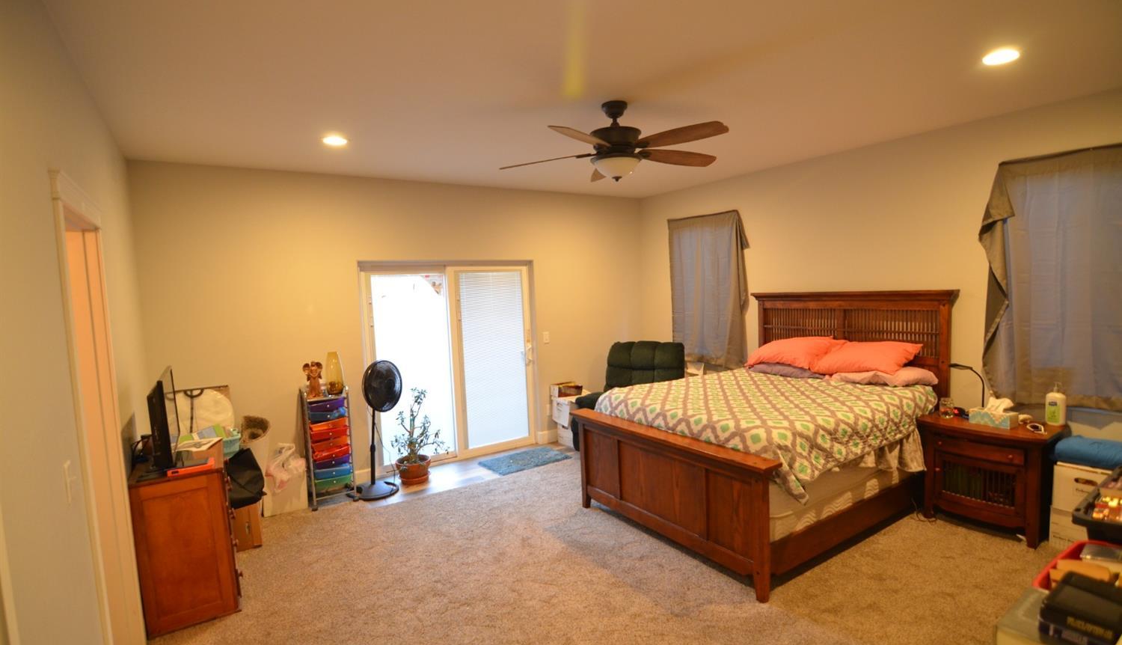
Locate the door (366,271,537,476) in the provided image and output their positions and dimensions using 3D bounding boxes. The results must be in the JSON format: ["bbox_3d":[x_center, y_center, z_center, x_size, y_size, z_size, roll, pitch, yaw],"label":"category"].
[{"bbox_3d":[-1.056,0.418,5.105,1.700,1.990,0.120,-5,4,-32],"label":"door"}]

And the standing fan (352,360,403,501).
[{"bbox_3d":[-1.642,0.902,4.335,0.420,1.170,0.450,0,5,28],"label":"standing fan"}]

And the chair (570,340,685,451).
[{"bbox_3d":[0.785,0.773,5.330,0.980,1.060,0.930,0,5,26],"label":"chair"}]

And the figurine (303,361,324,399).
[{"bbox_3d":[-2.042,0.477,4.097,0.160,0.300,0.110,-5,5,-30],"label":"figurine"}]

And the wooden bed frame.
[{"bbox_3d":[1.569,0.612,3.842,2.225,1.600,1.710,-5,5,-33],"label":"wooden bed frame"}]

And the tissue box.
[{"bbox_3d":[2.819,0.622,3.243,0.126,0.084,0.210,-6,6,-36],"label":"tissue box"}]

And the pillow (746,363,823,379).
[{"bbox_3d":[2.000,0.399,4.511,0.450,0.160,0.700,-5,5,-35],"label":"pillow"}]

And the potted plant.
[{"bbox_3d":[-1.351,1.052,4.667,0.480,0.860,0.420,-5,4,-32],"label":"potted plant"}]

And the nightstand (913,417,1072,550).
[{"bbox_3d":[2.998,1.042,3.481,0.460,0.670,0.700,-5,5,-37],"label":"nightstand"}]

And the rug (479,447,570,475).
[{"bbox_3d":[-0.351,1.374,4.976,0.785,0.015,0.445,-5,5,-31],"label":"rug"}]

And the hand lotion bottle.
[{"bbox_3d":[3.158,0.515,3.166,0.060,0.280,0.085,-5,5,-29],"label":"hand lotion bottle"}]

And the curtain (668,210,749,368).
[{"bbox_3d":[1.593,-0.355,5.409,0.100,1.640,0.970,-6,5,-39],"label":"curtain"}]

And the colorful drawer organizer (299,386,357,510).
[{"bbox_3d":[-2.007,1.049,4.297,0.340,0.970,0.360,-5,4,-32],"label":"colorful drawer organizer"}]

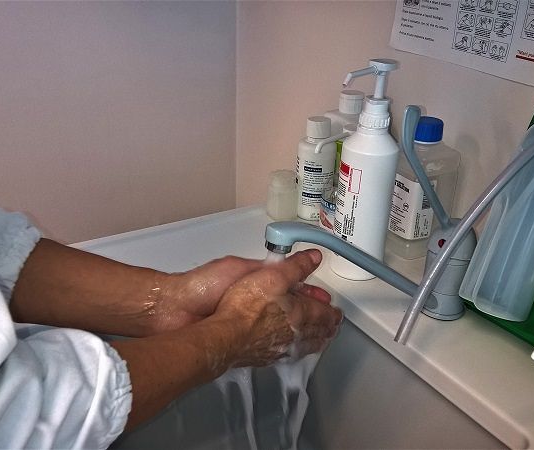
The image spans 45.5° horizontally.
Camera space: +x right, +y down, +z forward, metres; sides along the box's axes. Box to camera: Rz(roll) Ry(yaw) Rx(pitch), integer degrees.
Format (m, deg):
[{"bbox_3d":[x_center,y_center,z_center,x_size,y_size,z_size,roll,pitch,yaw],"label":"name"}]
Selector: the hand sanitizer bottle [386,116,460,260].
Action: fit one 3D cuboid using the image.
[{"bbox_3d":[0.207,-0.051,0.849,0.061,0.182,0.061,-14,30,-30],"label":"hand sanitizer bottle"}]

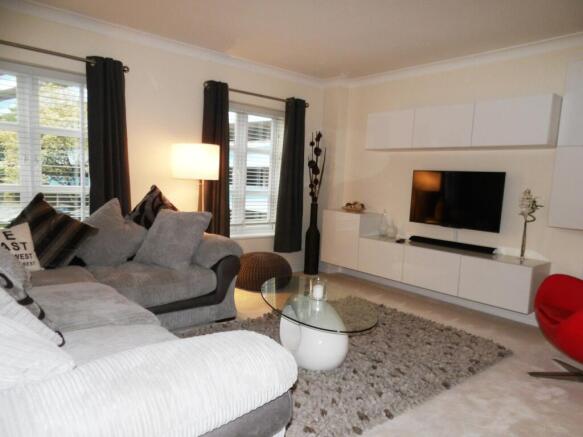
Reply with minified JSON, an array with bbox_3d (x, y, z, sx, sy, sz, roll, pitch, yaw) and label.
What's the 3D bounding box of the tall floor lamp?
[{"bbox_3d":[-0.919,0.065,3.970,0.460,1.580,0.460,-5,9,-39],"label":"tall floor lamp"}]

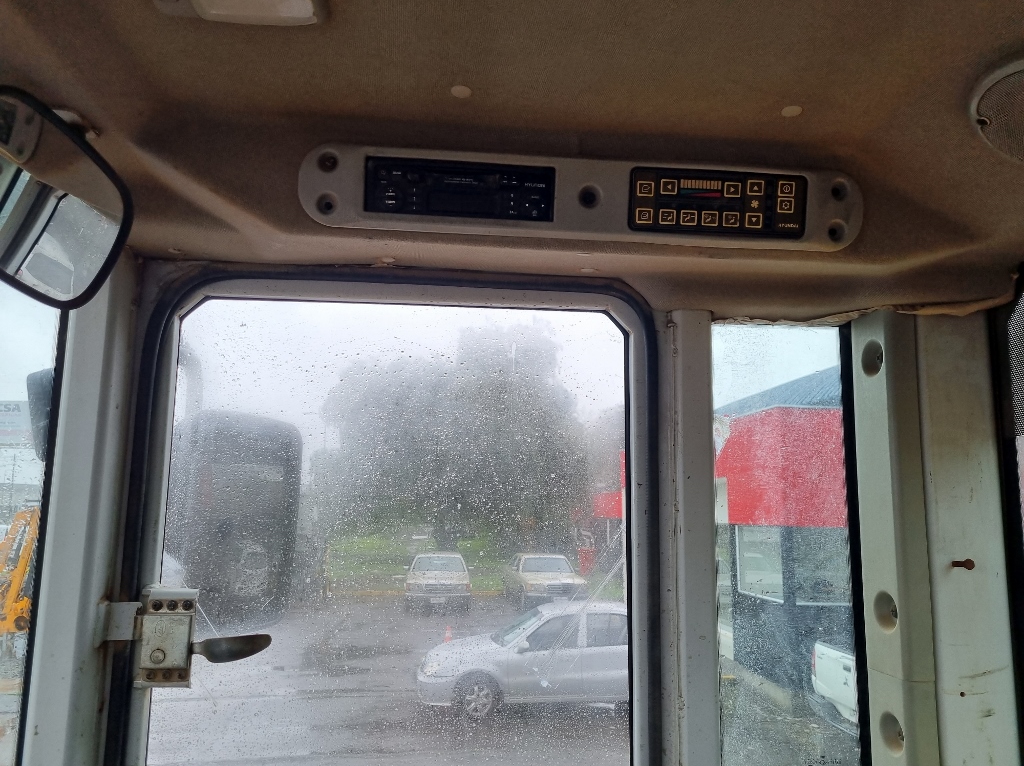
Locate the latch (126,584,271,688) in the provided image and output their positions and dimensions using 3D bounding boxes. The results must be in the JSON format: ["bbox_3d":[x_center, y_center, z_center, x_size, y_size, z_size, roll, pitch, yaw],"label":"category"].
[{"bbox_3d":[-0.296,0.243,0.736,0.131,0.091,0.045,1,-8,-6],"label":"latch"}]

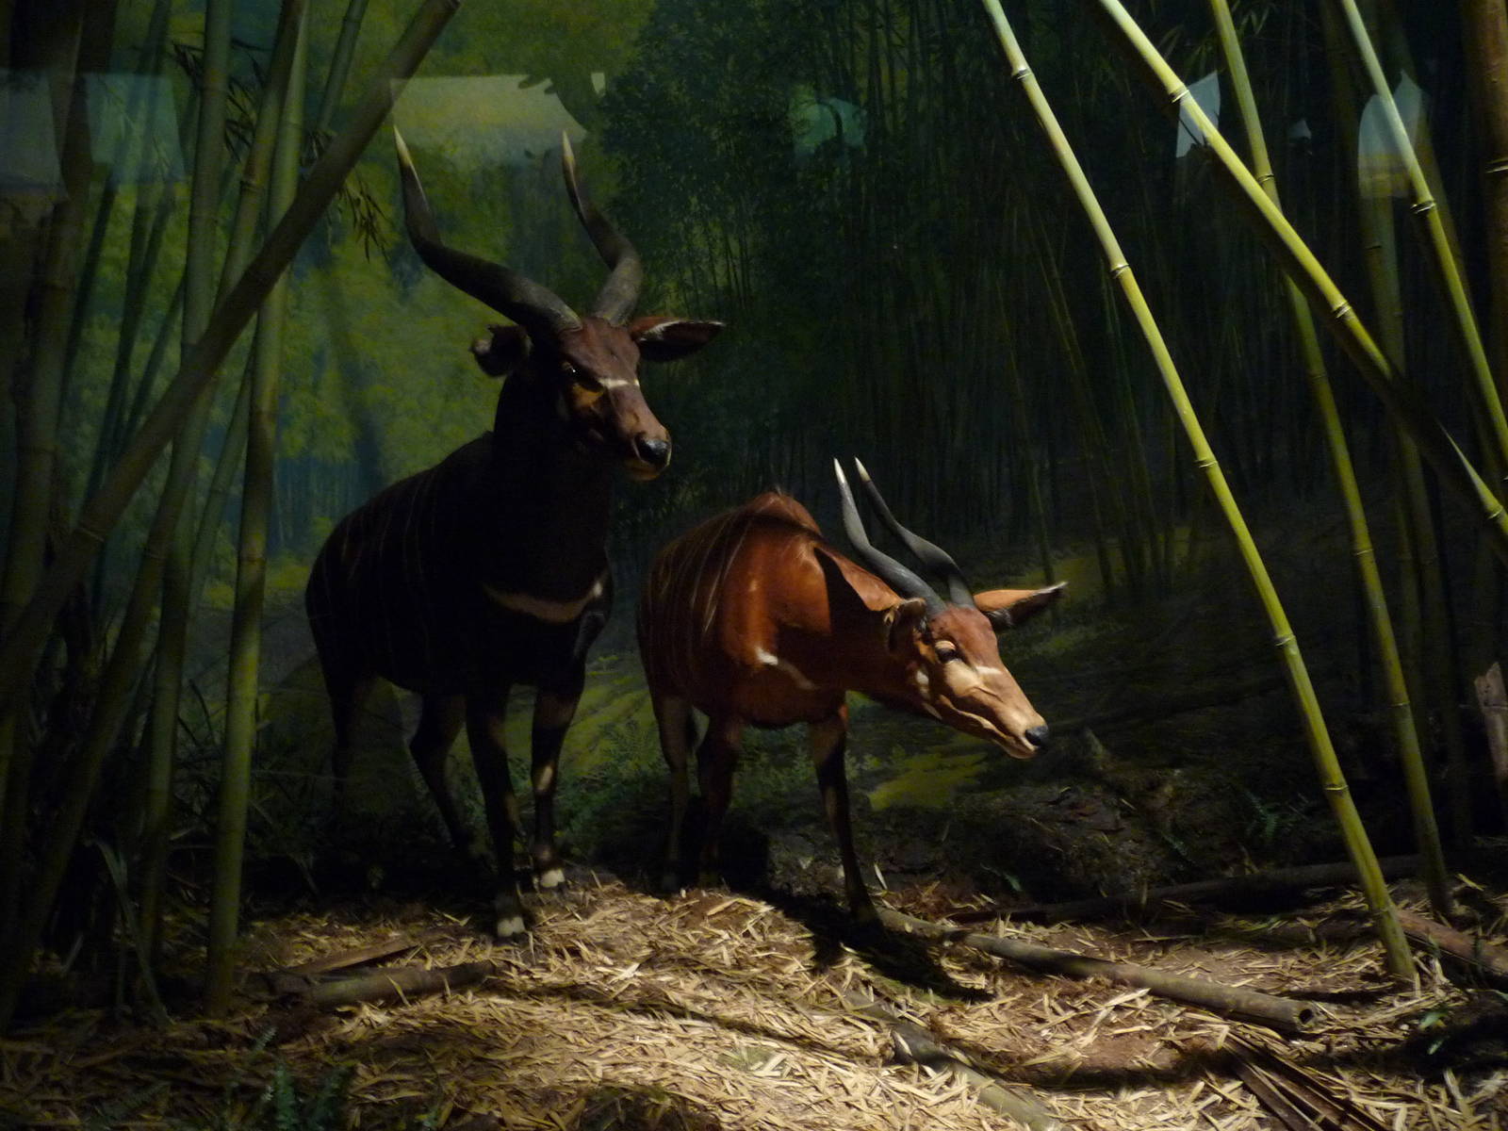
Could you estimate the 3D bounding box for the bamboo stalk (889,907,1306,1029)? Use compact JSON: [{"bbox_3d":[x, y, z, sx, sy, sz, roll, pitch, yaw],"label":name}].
[{"bbox_3d":[0.700,0.878,2.715,1.005,0.065,0.065,0,0,42],"label":"bamboo stalk"}]

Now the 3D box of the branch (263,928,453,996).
[{"bbox_3d":[-0.877,0.884,2.745,0.050,0.045,0.471,0,-1,38],"label":"branch"}]

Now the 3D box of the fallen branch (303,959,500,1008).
[{"bbox_3d":[-0.744,0.883,2.595,0.396,0.058,0.060,3,-1,-25],"label":"fallen branch"}]

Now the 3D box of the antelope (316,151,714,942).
[{"bbox_3d":[-0.790,-0.130,3.440,0.620,2.060,1.780,0,0,-41],"label":"antelope"}]

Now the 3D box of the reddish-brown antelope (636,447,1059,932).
[{"bbox_3d":[0.195,0.310,3.590,0.660,1.200,1.720,0,0,-26],"label":"reddish-brown antelope"}]

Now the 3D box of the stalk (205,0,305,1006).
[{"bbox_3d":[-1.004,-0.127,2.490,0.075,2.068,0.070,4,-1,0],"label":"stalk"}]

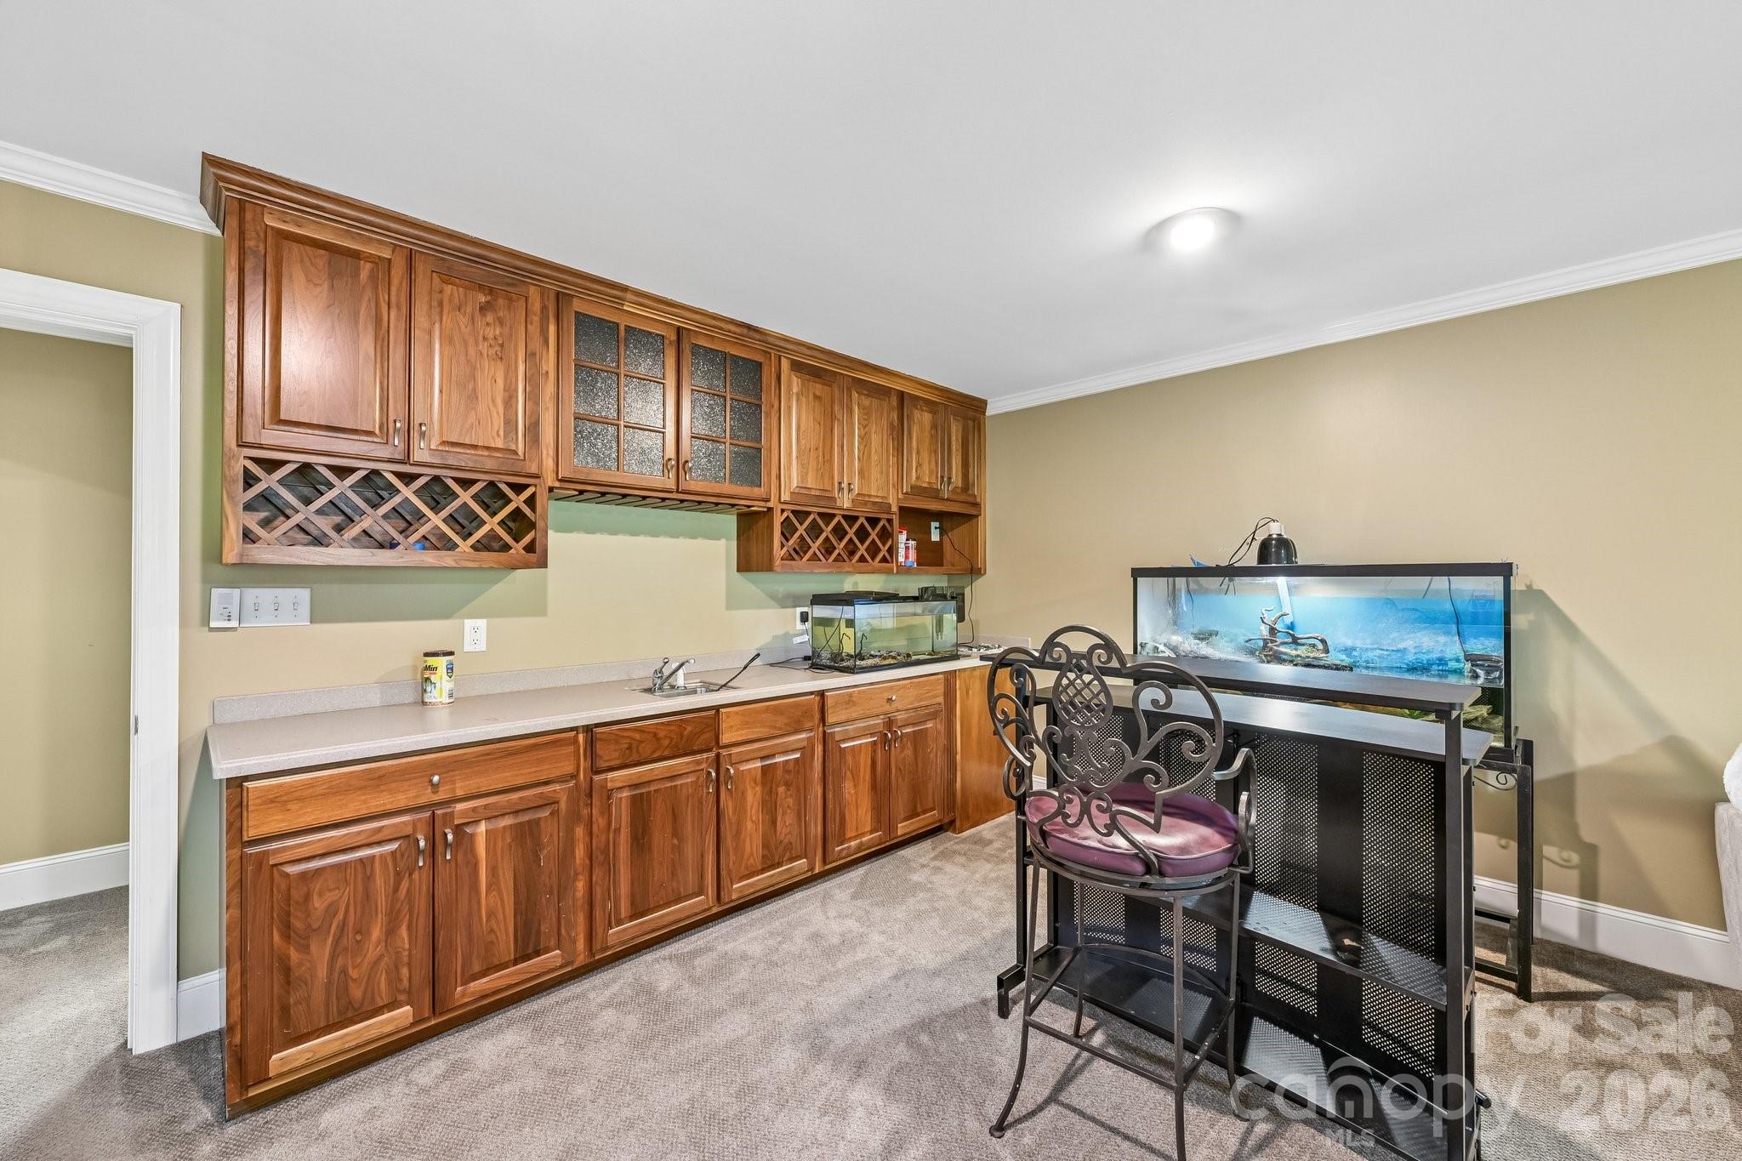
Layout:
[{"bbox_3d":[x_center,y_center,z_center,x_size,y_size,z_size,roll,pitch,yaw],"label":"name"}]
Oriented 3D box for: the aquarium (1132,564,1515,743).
[{"bbox_3d":[1.796,0.265,2.799,0.470,0.640,1.258,0,0,-45],"label":"aquarium"}]

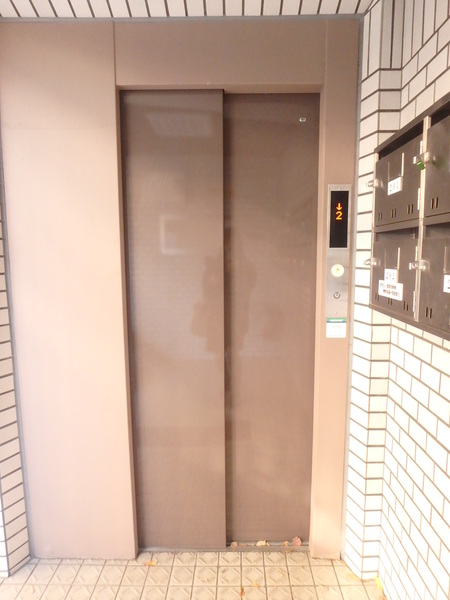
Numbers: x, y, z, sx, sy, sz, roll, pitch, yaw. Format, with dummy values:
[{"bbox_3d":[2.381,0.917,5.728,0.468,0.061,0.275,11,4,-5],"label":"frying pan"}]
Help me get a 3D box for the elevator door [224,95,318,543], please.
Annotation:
[{"bbox_3d":[0.189,0.153,1.623,0.411,2.010,0.045,0,7,0],"label":"elevator door"}]

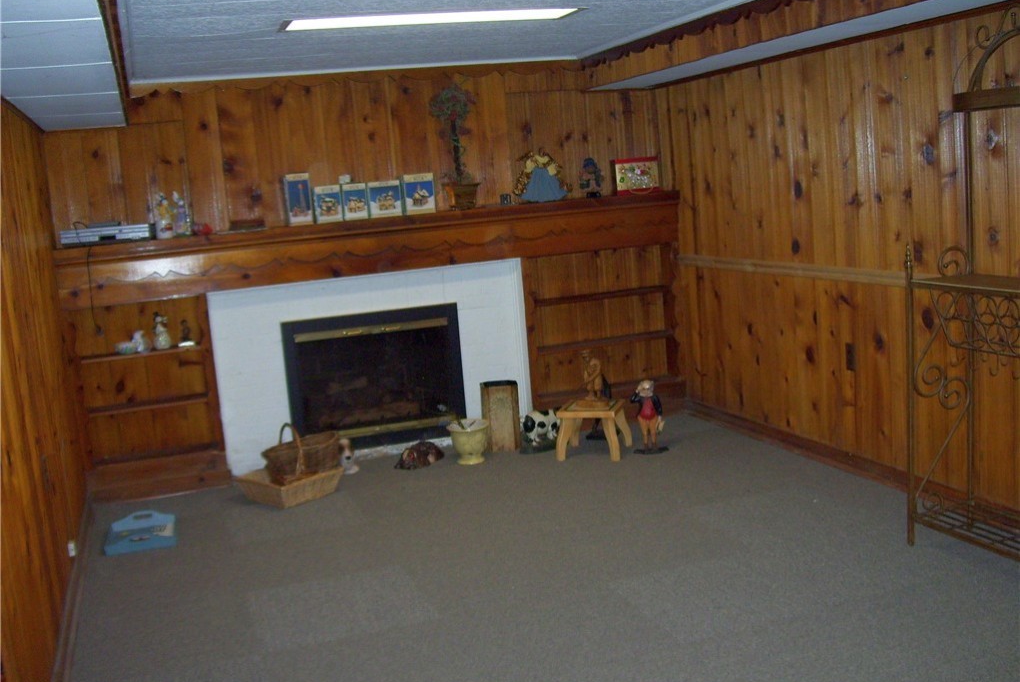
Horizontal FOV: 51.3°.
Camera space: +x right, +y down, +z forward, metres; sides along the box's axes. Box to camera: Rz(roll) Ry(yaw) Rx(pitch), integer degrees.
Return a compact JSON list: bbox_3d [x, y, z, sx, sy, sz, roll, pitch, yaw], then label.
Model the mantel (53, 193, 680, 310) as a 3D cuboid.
[{"bbox_3d":[-0.667,-0.535,5.976,3.457,0.315,0.375,-7,9,-18],"label":"mantel"}]

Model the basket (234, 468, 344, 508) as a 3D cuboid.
[{"bbox_3d":[-1.109,0.731,5.388,0.385,0.130,0.385,4,12,44],"label":"basket"}]

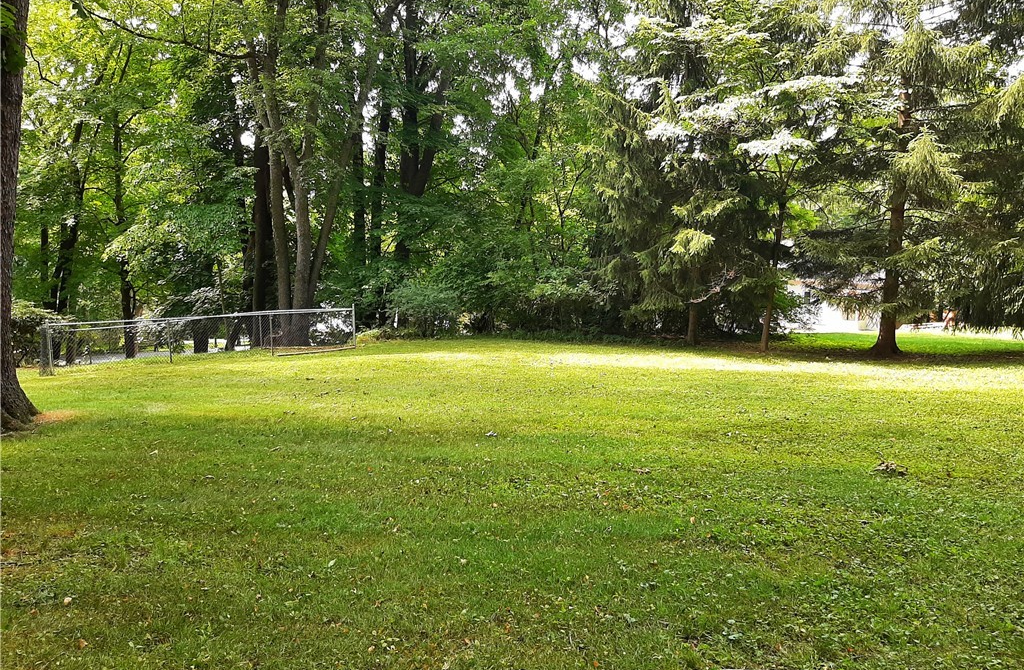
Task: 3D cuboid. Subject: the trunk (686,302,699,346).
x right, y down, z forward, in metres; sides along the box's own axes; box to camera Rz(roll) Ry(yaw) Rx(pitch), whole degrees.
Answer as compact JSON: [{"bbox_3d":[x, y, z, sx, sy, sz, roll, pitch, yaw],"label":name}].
[{"bbox_3d":[5.633,-0.359,24.000,0.360,1.373,0.350,0,3,13],"label":"trunk"}]

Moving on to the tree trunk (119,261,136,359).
[{"bbox_3d":[-12.998,-0.828,26.000,0.550,3.313,0.480,-2,4,-26],"label":"tree trunk"}]

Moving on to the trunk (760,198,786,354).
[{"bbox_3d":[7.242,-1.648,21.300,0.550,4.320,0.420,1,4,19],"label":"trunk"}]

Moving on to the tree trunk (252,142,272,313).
[{"bbox_3d":[-8.759,-3.598,27.000,0.660,6.389,0.620,-2,3,-18],"label":"tree trunk"}]

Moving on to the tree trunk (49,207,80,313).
[{"bbox_3d":[-16.292,-2.567,28.000,1.000,4.150,0.700,-2,4,-30],"label":"tree trunk"}]

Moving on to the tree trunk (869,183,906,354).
[{"bbox_3d":[10.058,-1.728,20.600,0.850,4.661,0.700,1,4,26],"label":"tree trunk"}]

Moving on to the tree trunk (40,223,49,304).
[{"bbox_3d":[-20.059,-2.896,33.000,0.340,3.776,0.330,-2,4,-31],"label":"tree trunk"}]

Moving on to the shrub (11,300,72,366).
[{"bbox_3d":[-12.313,-0.052,20.000,1.768,1.742,1.600,-3,4,-32],"label":"shrub"}]

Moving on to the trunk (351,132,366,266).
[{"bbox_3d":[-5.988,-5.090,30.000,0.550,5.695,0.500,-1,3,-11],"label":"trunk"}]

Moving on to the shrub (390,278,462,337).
[{"bbox_3d":[-2.890,-0.913,26.000,2.434,2.062,2.100,-1,3,-6],"label":"shrub"}]

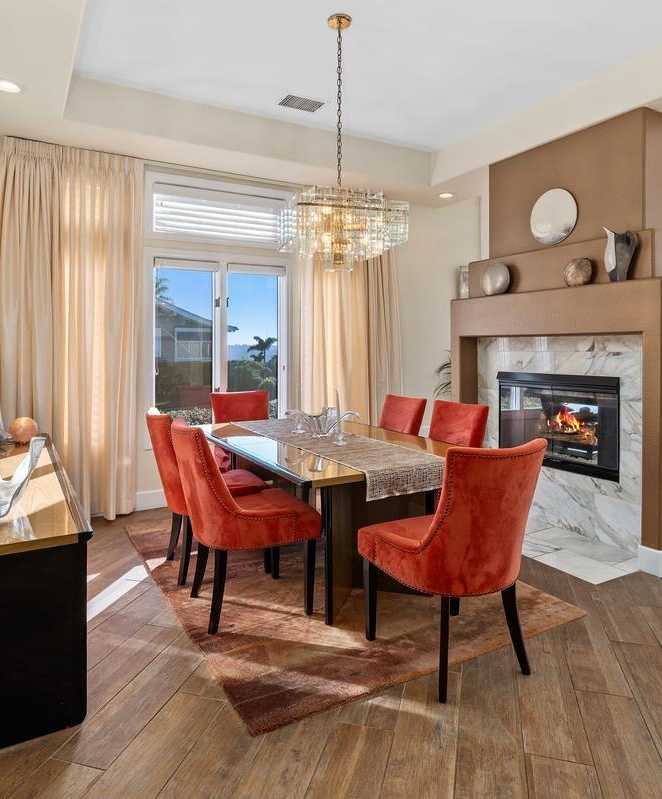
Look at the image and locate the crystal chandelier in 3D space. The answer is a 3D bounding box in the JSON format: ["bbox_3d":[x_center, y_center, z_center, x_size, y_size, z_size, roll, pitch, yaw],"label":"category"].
[{"bbox_3d":[0.047,-1.386,2.936,0.600,1.370,0.600,-1,6,-13],"label":"crystal chandelier"}]

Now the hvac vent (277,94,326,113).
[{"bbox_3d":[-0.228,-2.297,4.149,0.320,0.030,0.200,-2,4,-30],"label":"hvac vent"}]

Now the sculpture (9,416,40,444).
[{"bbox_3d":[-2.057,0.207,3.582,0.168,0.175,0.168,-2,4,-30],"label":"sculpture"}]

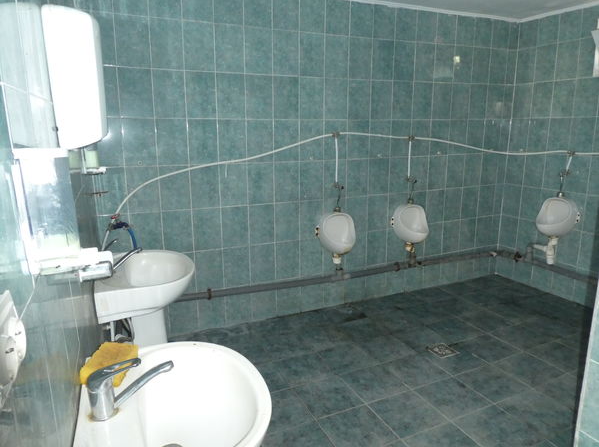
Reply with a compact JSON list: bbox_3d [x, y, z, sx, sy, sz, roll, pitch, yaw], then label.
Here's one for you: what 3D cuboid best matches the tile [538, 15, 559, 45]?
[{"bbox_3d":[2.057,-1.577,3.409,0.010,0.206,0.200,-5,13,-19],"label":"tile"}]

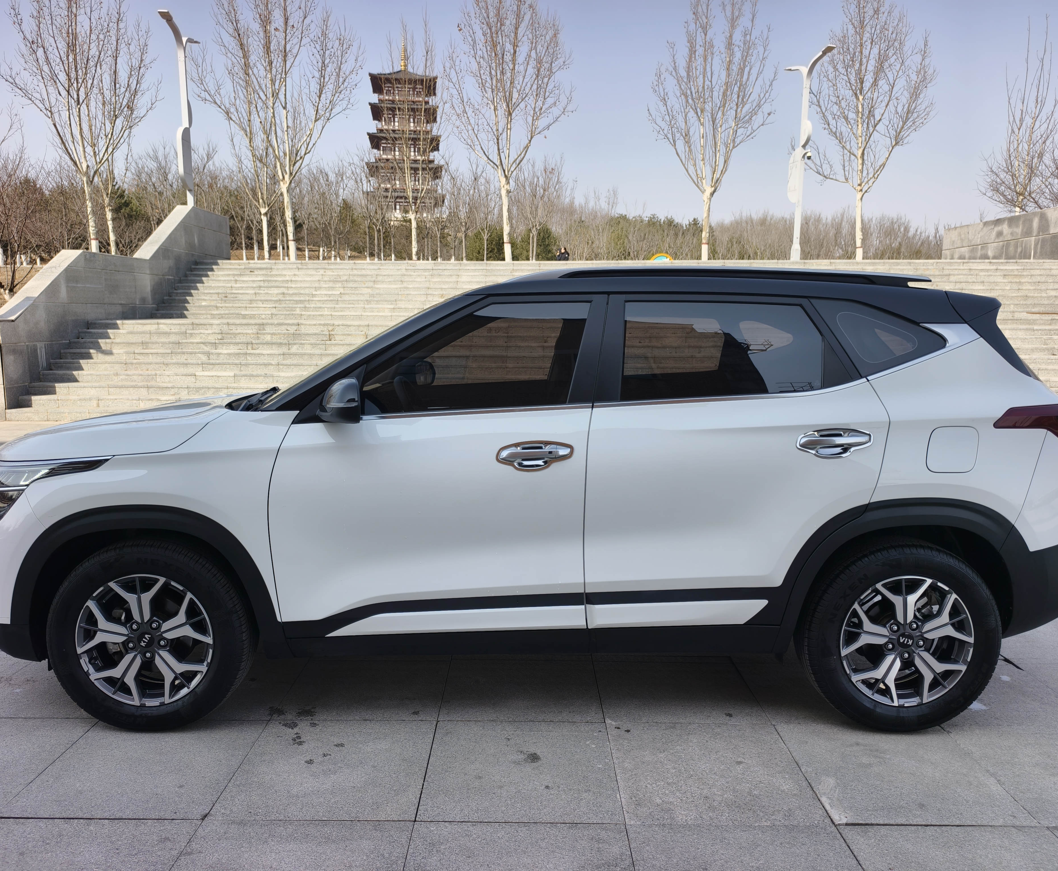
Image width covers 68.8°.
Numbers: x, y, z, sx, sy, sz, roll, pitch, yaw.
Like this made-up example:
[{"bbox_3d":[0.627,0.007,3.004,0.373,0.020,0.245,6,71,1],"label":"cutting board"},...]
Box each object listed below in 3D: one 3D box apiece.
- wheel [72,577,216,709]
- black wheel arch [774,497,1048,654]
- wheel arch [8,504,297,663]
[{"bbox_3d":[-1.318,0.688,2.724,0.470,0.470,0.180,0,8,-1],"label":"wheel"},{"bbox_3d":[1.303,0.475,2.679,0.925,0.540,0.130,0,8,-1],"label":"black wheel arch"},{"bbox_3d":[-1.270,0.494,2.644,0.915,0.535,0.130,0,8,-1],"label":"wheel arch"}]

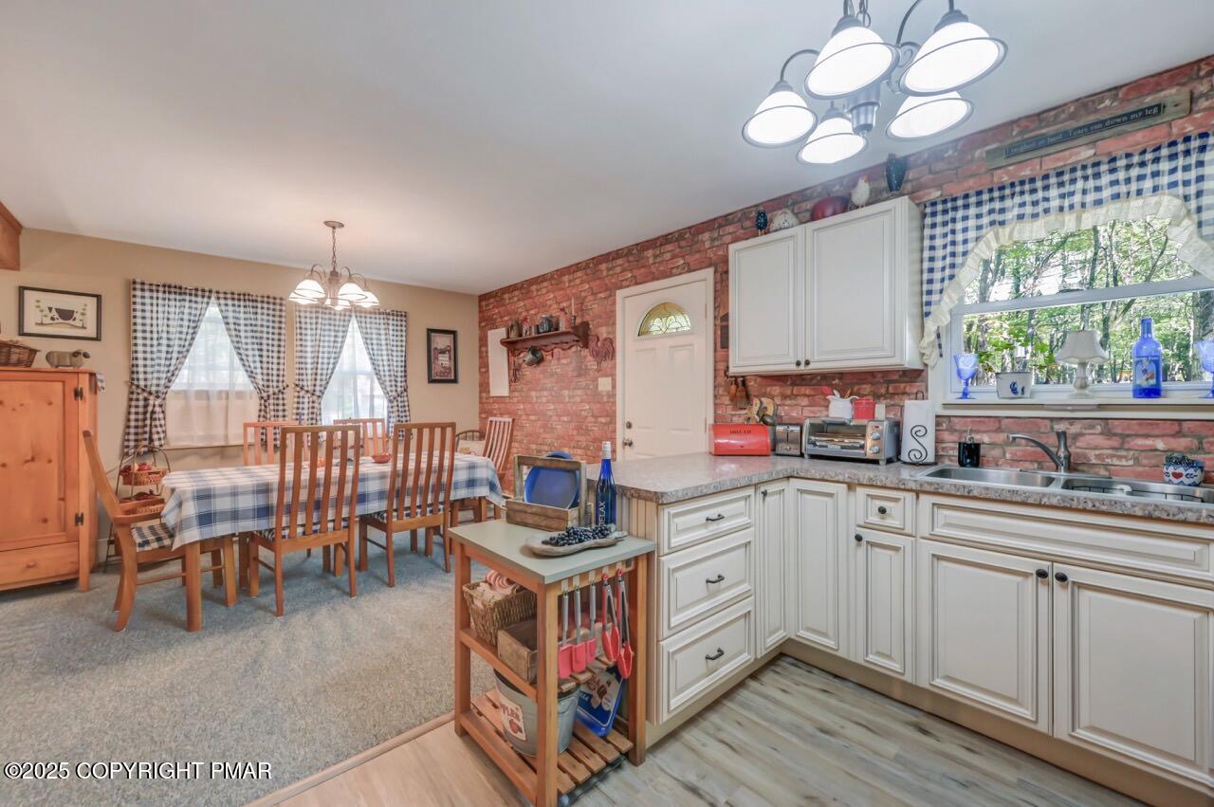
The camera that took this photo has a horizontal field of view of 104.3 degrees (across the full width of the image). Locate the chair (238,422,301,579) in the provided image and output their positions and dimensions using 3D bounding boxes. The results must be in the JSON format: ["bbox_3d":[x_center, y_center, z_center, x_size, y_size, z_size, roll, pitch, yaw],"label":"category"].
[{"bbox_3d":[-2.393,0.670,3.482,0.520,1.080,0.580,0,0,-43],"label":"chair"}]

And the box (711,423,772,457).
[{"bbox_3d":[0.765,0.208,2.756,0.325,0.174,0.180,0,1,2],"label":"box"}]

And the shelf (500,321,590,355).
[{"bbox_3d":[-0.638,-0.613,4.551,0.190,0.250,1.230,-1,1,-42],"label":"shelf"}]

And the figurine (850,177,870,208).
[{"bbox_3d":[1.219,-1.000,2.261,0.080,0.175,0.100,0,1,3],"label":"figurine"}]

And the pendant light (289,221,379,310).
[{"bbox_3d":[-1.899,-0.970,3.278,0.550,0.540,0.550,-1,1,-42],"label":"pendant light"}]

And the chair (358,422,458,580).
[{"bbox_3d":[-1.361,0.657,3.291,0.480,1.050,0.570,-1,1,-42],"label":"chair"}]

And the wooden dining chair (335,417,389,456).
[{"bbox_3d":[-1.844,0.649,3.683,0.470,1.050,0.560,-1,1,-42],"label":"wooden dining chair"}]

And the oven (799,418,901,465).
[{"bbox_3d":[1.271,0.187,2.454,0.280,0.214,0.395,0,0,-43],"label":"oven"}]

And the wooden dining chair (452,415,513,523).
[{"bbox_3d":[-1.122,0.649,3.891,0.600,1.050,0.520,-1,1,-42],"label":"wooden dining chair"}]

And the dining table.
[{"bbox_3d":[-1.862,0.828,3.387,1.970,0.765,1.000,0,0,-43],"label":"dining table"}]

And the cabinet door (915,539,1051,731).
[{"bbox_3d":[1.308,0.794,1.661,0.022,0.557,0.377,-1,1,-42],"label":"cabinet door"}]

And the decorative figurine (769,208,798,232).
[{"bbox_3d":[0.977,-0.990,2.602,0.120,0.147,0.165,-1,1,-42],"label":"decorative figurine"}]

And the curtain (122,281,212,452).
[{"bbox_3d":[-3.555,-0.288,3.845,0.530,1.345,0.110,-1,1,-42],"label":"curtain"}]

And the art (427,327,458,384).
[{"bbox_3d":[-1.862,-0.530,5.359,0.350,0.605,0.028,-1,1,-42],"label":"art"}]

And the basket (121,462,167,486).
[{"bbox_3d":[-3.413,0.507,3.477,0.200,0.155,0.215,1,1,30],"label":"basket"}]

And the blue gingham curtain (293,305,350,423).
[{"bbox_3d":[-2.697,-0.260,4.480,0.470,1.280,0.100,0,0,-43],"label":"blue gingham curtain"}]

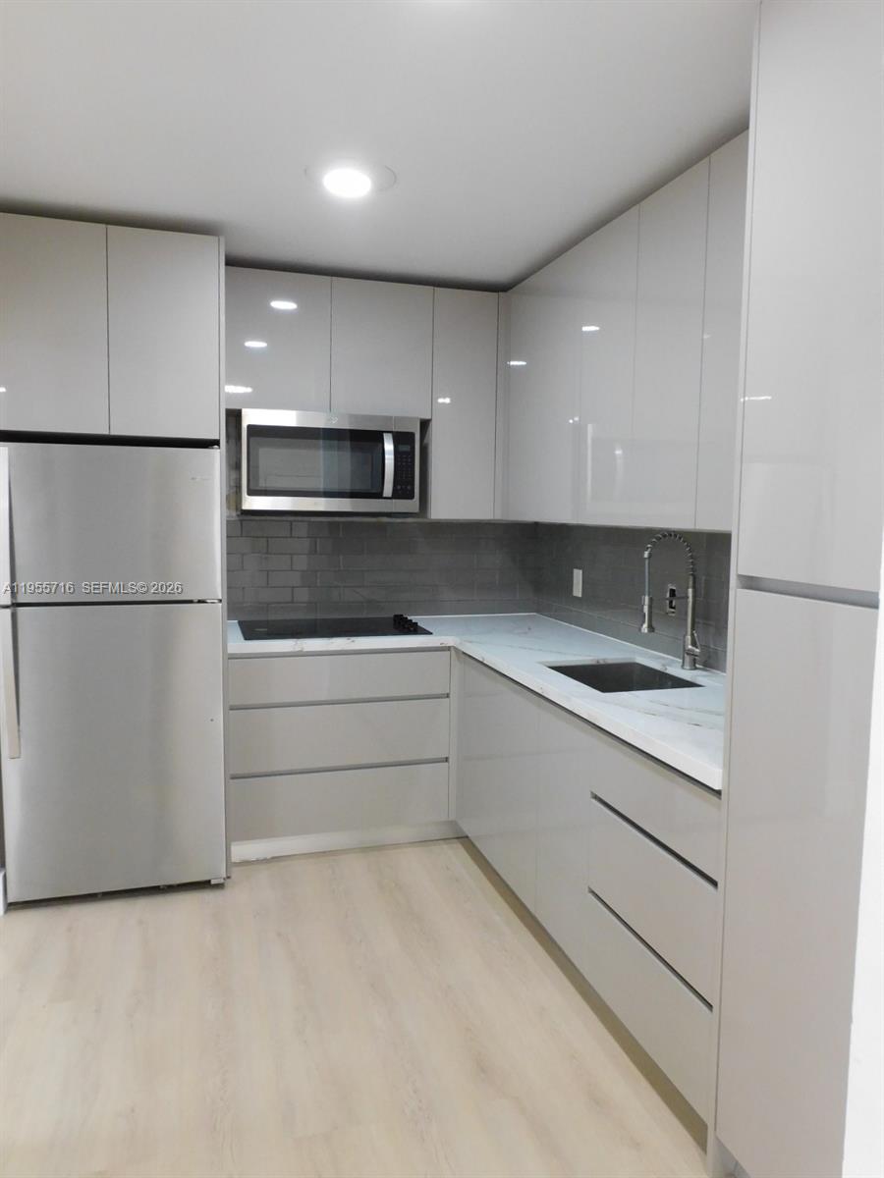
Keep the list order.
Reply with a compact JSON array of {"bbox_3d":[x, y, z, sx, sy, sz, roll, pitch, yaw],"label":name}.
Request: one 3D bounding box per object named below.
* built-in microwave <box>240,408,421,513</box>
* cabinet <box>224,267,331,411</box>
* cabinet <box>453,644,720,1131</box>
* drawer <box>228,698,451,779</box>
[{"bbox_3d":[-0.512,-0.550,3.643,0.756,0.414,0.405,-1,6,-17],"label":"built-in microwave"},{"bbox_3d":[-0.731,-1.045,3.563,0.445,0.569,0.336,-1,6,-17],"label":"cabinet"},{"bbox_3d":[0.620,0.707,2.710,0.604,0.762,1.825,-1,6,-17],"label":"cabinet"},{"bbox_3d":[-0.475,0.575,3.598,0.901,0.263,0.520,-1,6,-17],"label":"drawer"}]

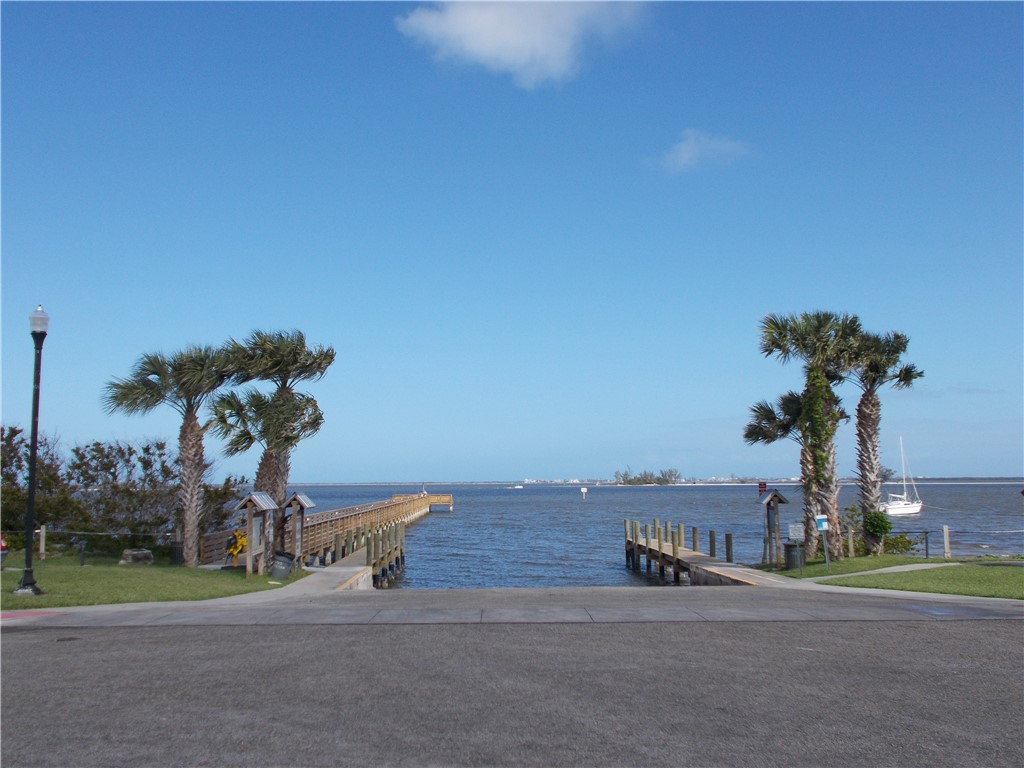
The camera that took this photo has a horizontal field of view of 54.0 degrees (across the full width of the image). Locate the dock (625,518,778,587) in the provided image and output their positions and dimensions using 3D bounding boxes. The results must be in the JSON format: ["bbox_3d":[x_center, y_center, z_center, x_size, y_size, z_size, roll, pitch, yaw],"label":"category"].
[{"bbox_3d":[5.961,5.887,34.001,1.900,1.930,18.494,0,-6,-2],"label":"dock"}]

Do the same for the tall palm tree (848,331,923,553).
[{"bbox_3d":[13.020,2.036,35.136,2.811,7.817,2.671,0,-6,0],"label":"tall palm tree"}]

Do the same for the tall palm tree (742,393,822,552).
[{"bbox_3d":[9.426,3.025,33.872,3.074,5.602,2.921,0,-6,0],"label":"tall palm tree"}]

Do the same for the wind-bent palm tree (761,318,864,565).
[{"bbox_3d":[9.742,1.675,32.704,3.340,8.061,3.173,0,-6,0],"label":"wind-bent palm tree"}]

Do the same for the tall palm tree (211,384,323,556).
[{"bbox_3d":[-7.154,2.782,29.313,3.277,5.295,3.113,0,-6,0],"label":"tall palm tree"}]

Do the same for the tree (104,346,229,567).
[{"bbox_3d":[-10.735,2.223,31.121,3.890,6.761,3.695,0,-6,0],"label":"tree"}]

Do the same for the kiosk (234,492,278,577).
[{"bbox_3d":[-6.902,4.067,27.227,0.850,2.229,1.700,0,-6,-2],"label":"kiosk"}]

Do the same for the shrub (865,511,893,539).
[{"bbox_3d":[12.593,4.828,34.560,0.979,0.979,0.881,0,-6,0],"label":"shrub"}]

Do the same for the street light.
[{"bbox_3d":[-9.800,1.298,20.648,0.500,5.913,0.500,0,-6,0],"label":"street light"}]

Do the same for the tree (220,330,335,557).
[{"bbox_3d":[-7.140,1.947,30.422,3.471,7.172,3.297,0,-6,0],"label":"tree"}]

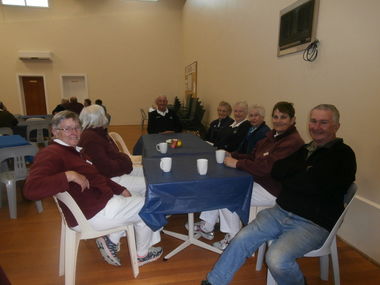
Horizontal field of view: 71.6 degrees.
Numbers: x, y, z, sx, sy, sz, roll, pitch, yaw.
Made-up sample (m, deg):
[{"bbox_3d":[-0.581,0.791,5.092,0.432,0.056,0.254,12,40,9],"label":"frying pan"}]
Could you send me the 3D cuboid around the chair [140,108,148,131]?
[{"bbox_3d":[-1.420,-0.714,8.729,0.520,0.790,0.480,2,12,11],"label":"chair"}]

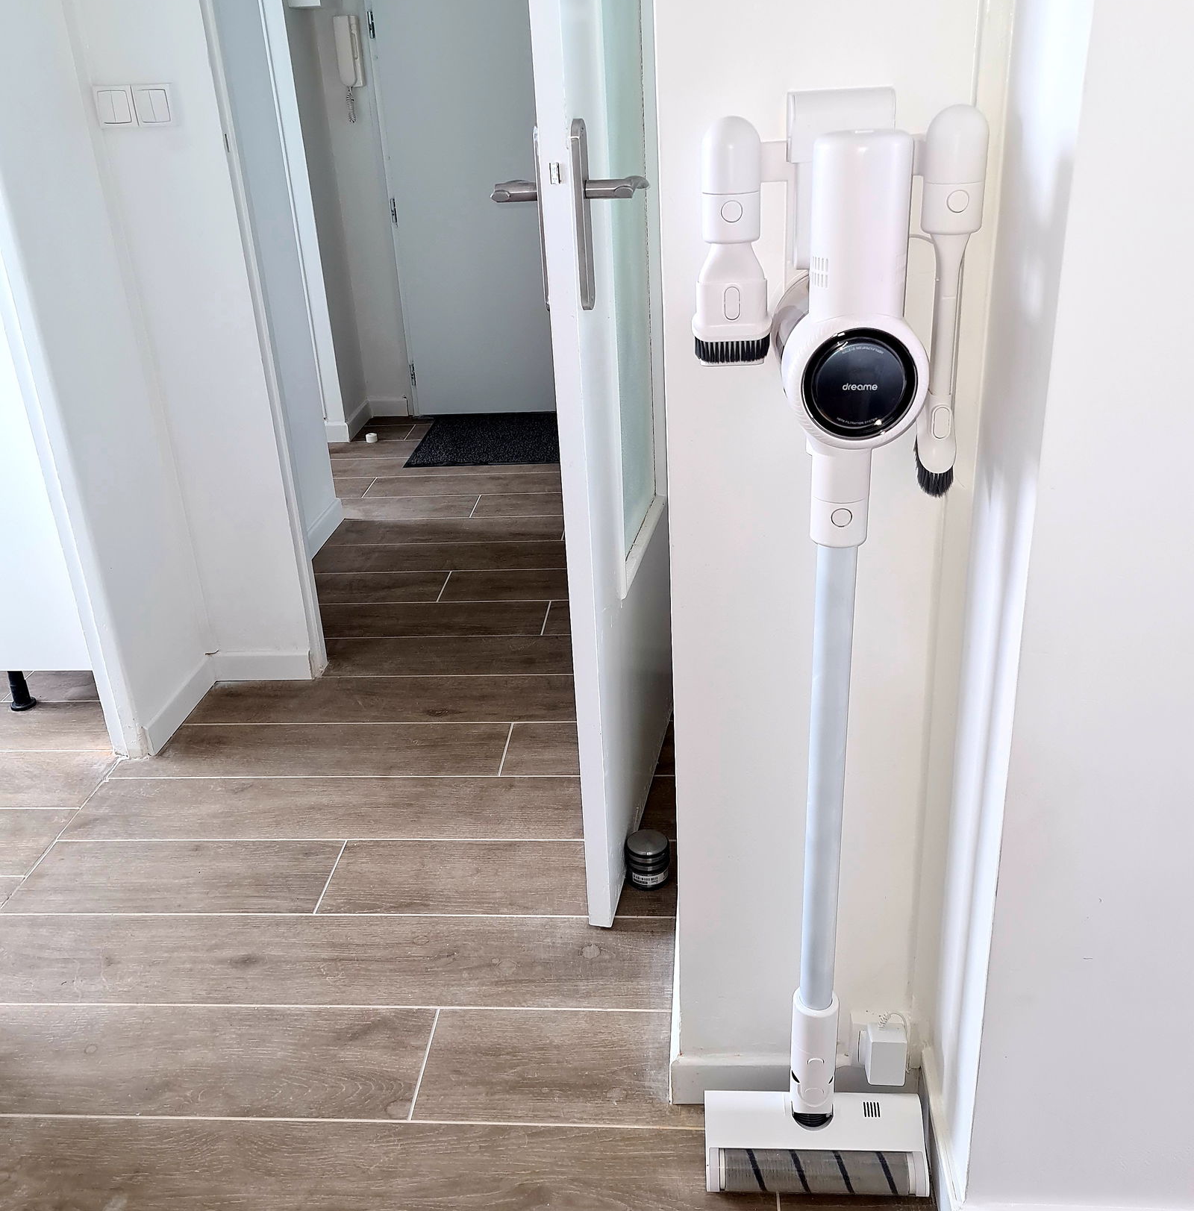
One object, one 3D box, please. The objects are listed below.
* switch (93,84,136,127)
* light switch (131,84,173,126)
[{"bbox_3d":[-0.876,-0.912,2.188,0.073,0.071,0.012,-1,25,5],"label":"switch"},{"bbox_3d":[-0.805,-0.914,2.182,0.073,0.071,0.012,-1,25,5],"label":"light switch"}]

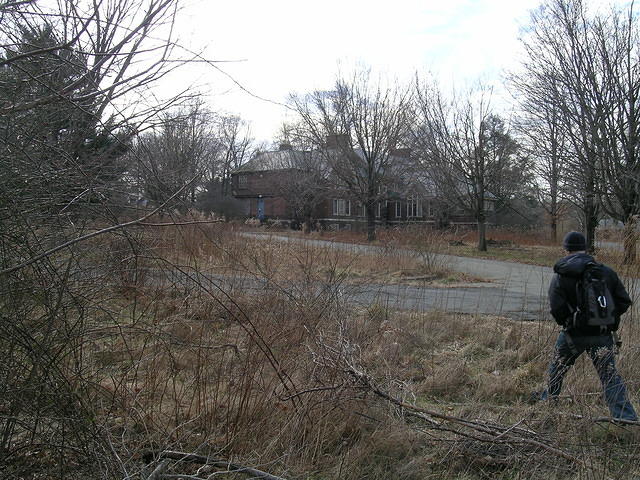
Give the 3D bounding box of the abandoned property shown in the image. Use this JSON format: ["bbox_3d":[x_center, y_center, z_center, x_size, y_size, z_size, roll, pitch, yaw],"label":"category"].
[{"bbox_3d":[3.800,-5.281,58.302,23.000,8.100,10.000,2,4,33],"label":"abandoned property"}]

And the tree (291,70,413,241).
[{"bbox_3d":[1.750,-4.580,34.806,6.300,9.300,6.300,0,3,0],"label":"tree"}]

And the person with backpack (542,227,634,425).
[{"bbox_3d":[2.520,0.776,6.100,0.800,1.720,0.650,0,3,-8],"label":"person with backpack"}]

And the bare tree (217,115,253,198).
[{"bbox_3d":[-9.900,-7.897,71.681,4.000,12.000,4.000,0,3,0],"label":"bare tree"}]

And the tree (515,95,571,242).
[{"bbox_3d":[12.000,-3.904,34.341,3.100,8.000,3.100,0,3,0],"label":"tree"}]

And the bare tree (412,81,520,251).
[{"bbox_3d":[6.250,-3.187,27.469,4.400,7.300,4.400,0,3,0],"label":"bare tree"}]

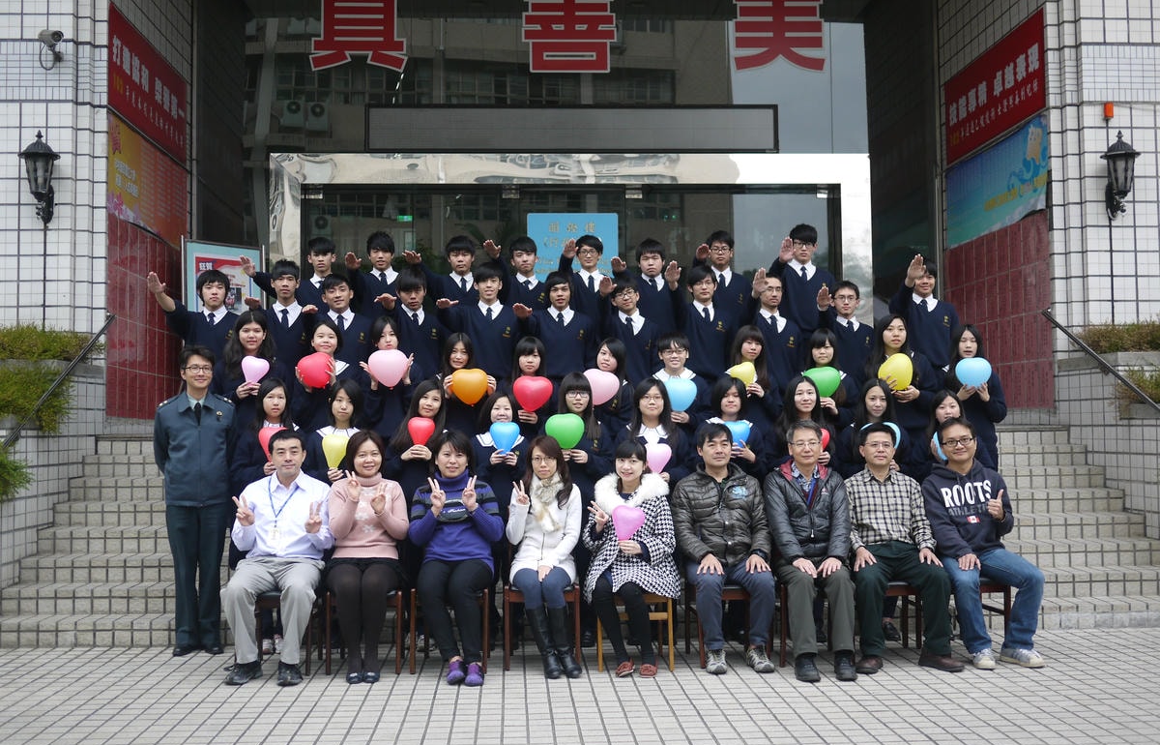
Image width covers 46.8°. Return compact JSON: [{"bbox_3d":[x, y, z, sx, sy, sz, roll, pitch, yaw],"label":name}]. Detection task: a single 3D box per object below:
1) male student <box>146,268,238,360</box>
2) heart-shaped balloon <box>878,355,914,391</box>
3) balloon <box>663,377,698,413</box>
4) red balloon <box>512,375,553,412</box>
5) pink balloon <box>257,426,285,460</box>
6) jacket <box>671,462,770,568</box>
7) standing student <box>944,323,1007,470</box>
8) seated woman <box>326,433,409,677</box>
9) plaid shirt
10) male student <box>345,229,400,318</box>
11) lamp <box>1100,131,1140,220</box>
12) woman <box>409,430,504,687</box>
[{"bbox_3d":[-2.481,0.174,8.720,0.560,1.710,0.520,0,-2,-5],"label":"male student"},{"bbox_3d":[1.940,0.003,8.240,0.210,0.235,0.150,0,-2,0],"label":"heart-shaped balloon"},{"bbox_3d":[0.631,0.145,8.375,0.206,0.223,0.150,-1,-2,1],"label":"balloon"},{"bbox_3d":[-0.292,0.133,8.357,0.253,0.235,0.160,0,-2,-3],"label":"red balloon"},{"bbox_3d":[-1.726,0.403,7.550,0.178,0.201,0.130,0,-2,-3],"label":"pink balloon"},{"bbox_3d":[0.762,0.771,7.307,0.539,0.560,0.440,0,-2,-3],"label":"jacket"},{"bbox_3d":[2.550,0.484,8.675,0.409,1.612,0.420,-1,-2,9],"label":"standing student"},{"bbox_3d":[-1.126,0.951,7.173,0.430,1.273,0.720,0,-2,-8],"label":"seated woman"},{"bbox_3d":[1.683,0.743,7.280,0.490,0.460,0.360,0,-2,0],"label":"plaid shirt"},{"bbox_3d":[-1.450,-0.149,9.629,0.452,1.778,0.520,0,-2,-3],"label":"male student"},{"bbox_3d":[4.332,-1.588,10.760,0.317,0.698,0.330,0,-2,-3],"label":"lamp"},{"bbox_3d":[-0.648,0.930,6.990,0.500,1.270,0.740,0,-2,-3],"label":"woman"}]

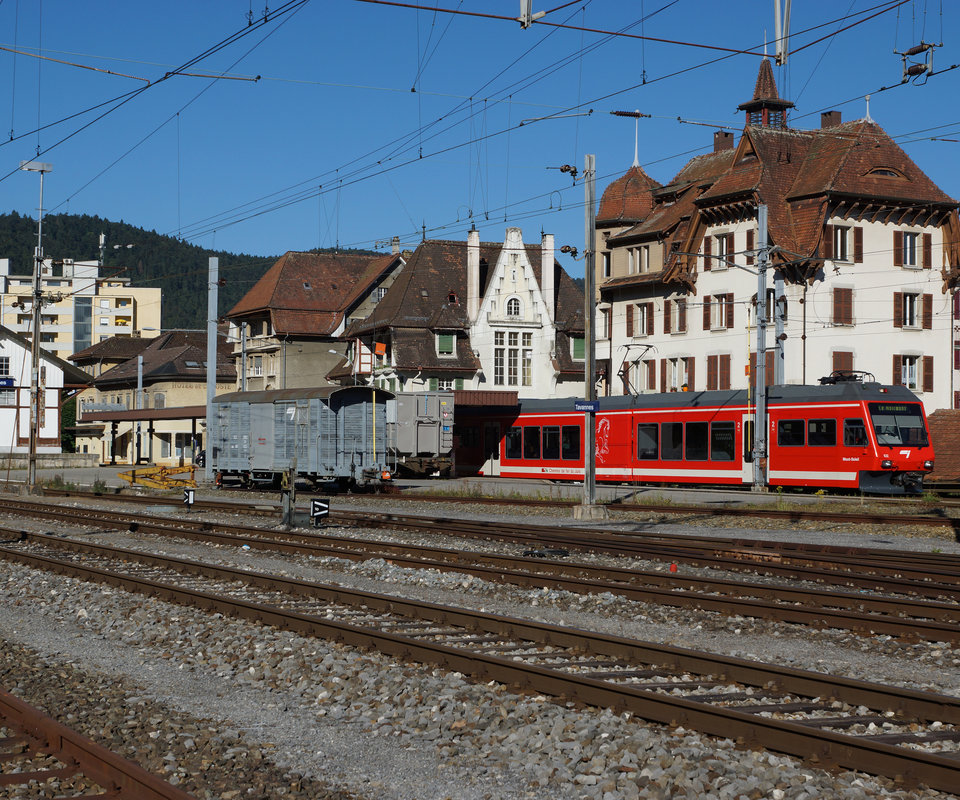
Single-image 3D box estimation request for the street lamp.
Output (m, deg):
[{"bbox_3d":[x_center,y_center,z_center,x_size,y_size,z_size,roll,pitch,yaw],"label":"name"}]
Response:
[{"bbox_3d":[-15.097,-2.602,59.137,1.000,11.235,0.450,1,-2,-29],"label":"street lamp"}]

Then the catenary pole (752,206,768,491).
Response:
[{"bbox_3d":[9.920,-1.811,61.120,0.290,9.996,0.290,1,-2,-29],"label":"catenary pole"}]

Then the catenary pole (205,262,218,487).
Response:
[{"bbox_3d":[-11.745,-1.335,76.115,0.330,9.911,0.330,1,-2,-29],"label":"catenary pole"}]

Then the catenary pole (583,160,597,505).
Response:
[{"bbox_3d":[2.704,-1.670,42.395,0.240,8.640,0.240,1,-2,-29],"label":"catenary pole"}]

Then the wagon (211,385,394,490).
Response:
[{"bbox_3d":[-6.325,1.424,60.614,2.500,3.530,8.400,2,-2,-38],"label":"wagon"}]

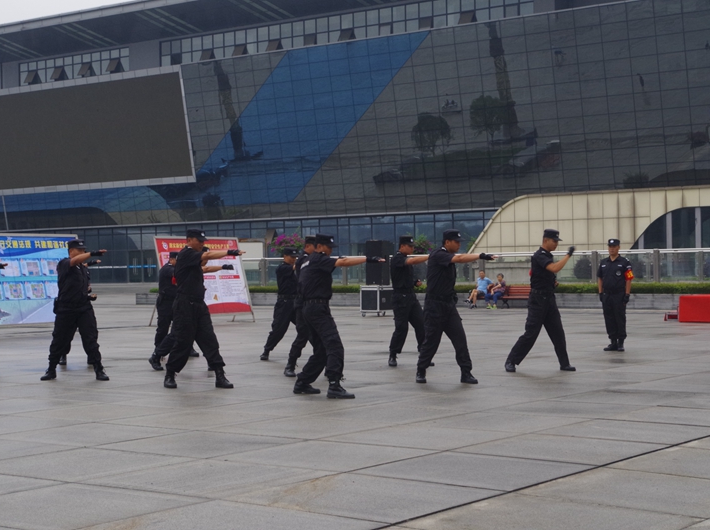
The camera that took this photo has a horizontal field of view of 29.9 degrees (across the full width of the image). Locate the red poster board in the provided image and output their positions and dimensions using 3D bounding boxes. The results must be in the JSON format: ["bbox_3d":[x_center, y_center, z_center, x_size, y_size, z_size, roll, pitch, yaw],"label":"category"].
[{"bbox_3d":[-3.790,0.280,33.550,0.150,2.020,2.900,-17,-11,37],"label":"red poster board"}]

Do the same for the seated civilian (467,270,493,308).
[{"bbox_3d":[4.240,0.840,45.100,0.600,1.280,0.850,-1,0,35],"label":"seated civilian"}]

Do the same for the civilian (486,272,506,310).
[{"bbox_3d":[4.740,0.870,44.800,0.550,1.220,0.780,-1,0,34],"label":"civilian"}]

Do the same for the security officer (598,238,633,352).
[{"bbox_3d":[4.190,0.480,21.400,0.570,1.770,0.360,-1,0,22],"label":"security officer"}]

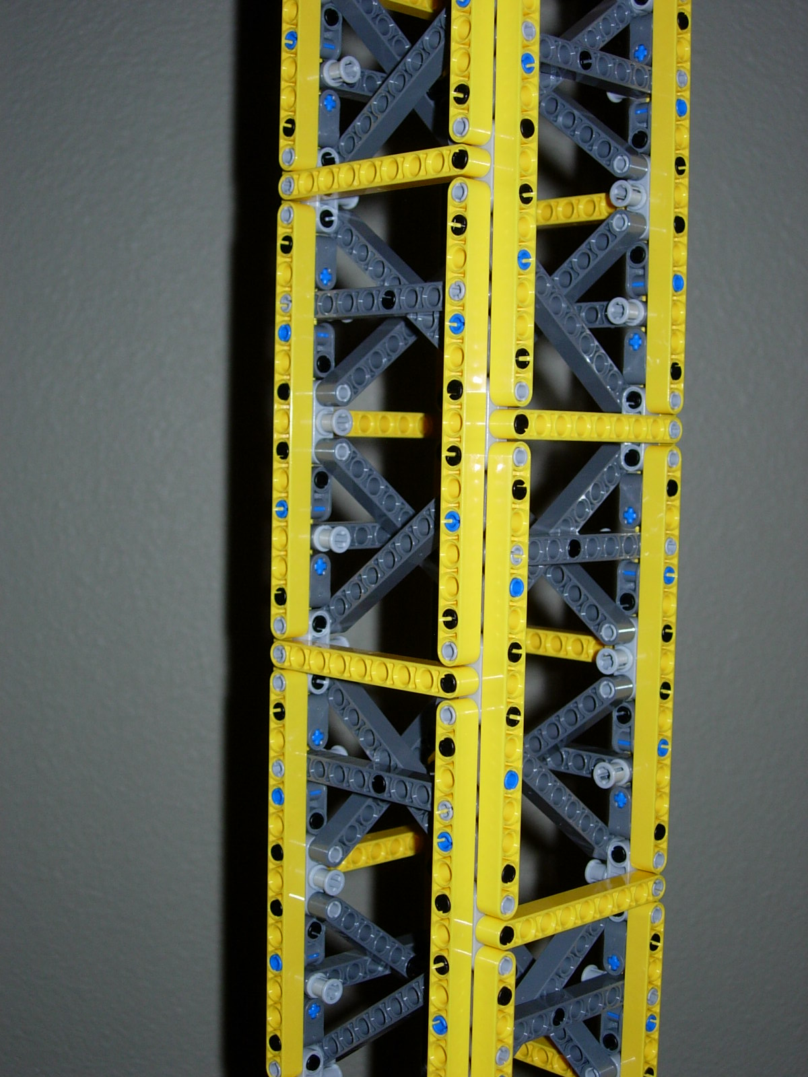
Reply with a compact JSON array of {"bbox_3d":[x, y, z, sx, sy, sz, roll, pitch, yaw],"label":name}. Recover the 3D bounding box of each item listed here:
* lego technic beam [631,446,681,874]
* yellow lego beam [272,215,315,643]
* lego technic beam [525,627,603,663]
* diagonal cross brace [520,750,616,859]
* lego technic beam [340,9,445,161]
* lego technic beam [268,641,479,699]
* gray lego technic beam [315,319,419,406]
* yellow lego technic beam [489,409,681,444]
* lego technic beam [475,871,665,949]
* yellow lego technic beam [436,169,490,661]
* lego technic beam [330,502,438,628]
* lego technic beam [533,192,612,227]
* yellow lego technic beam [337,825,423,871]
[{"bbox_3d":[0.069,0.034,0.438,0.007,0.119,0.008,-2,5,-45],"label":"lego technic beam"},{"bbox_3d":[-0.030,-0.032,0.438,0.007,0.119,0.008,5,5,45],"label":"yellow lego beam"},{"bbox_3d":[0.048,0.031,0.471,0.008,0.007,0.071,-2,5,-45],"label":"lego technic beam"},{"bbox_3d":[0.035,0.066,0.433,0.008,0.007,0.087,5,-32,45],"label":"diagonal cross brace"},{"bbox_3d":[0.006,-0.124,0.416,0.008,0.007,0.087,-2,-32,-45],"label":"lego technic beam"},{"bbox_3d":[-0.009,0.034,0.415,0.008,0.007,0.071,-2,5,-45],"label":"lego technic beam"},{"bbox_3d":[0.004,-0.065,0.459,0.008,0.007,0.087,5,42,45],"label":"gray lego technic beam"},{"bbox_3d":[0.049,-0.029,0.415,0.008,0.007,0.071,5,5,45],"label":"yellow lego technic beam"},{"bbox_3d":[0.046,0.099,0.423,0.008,0.007,0.071,5,5,45],"label":"lego technic beam"},{"bbox_3d":[0.015,-0.028,0.393,0.007,0.119,0.008,5,5,45],"label":"yellow lego technic beam"},{"bbox_3d":[0.003,0.001,0.428,0.008,0.007,0.087,-2,-32,-45],"label":"lego technic beam"},{"bbox_3d":[0.050,-0.095,0.463,0.008,0.007,0.071,-2,5,-45],"label":"lego technic beam"},{"bbox_3d":[-0.010,0.093,0.475,0.071,0.007,0.008,-2,5,-45],"label":"yellow lego technic beam"}]

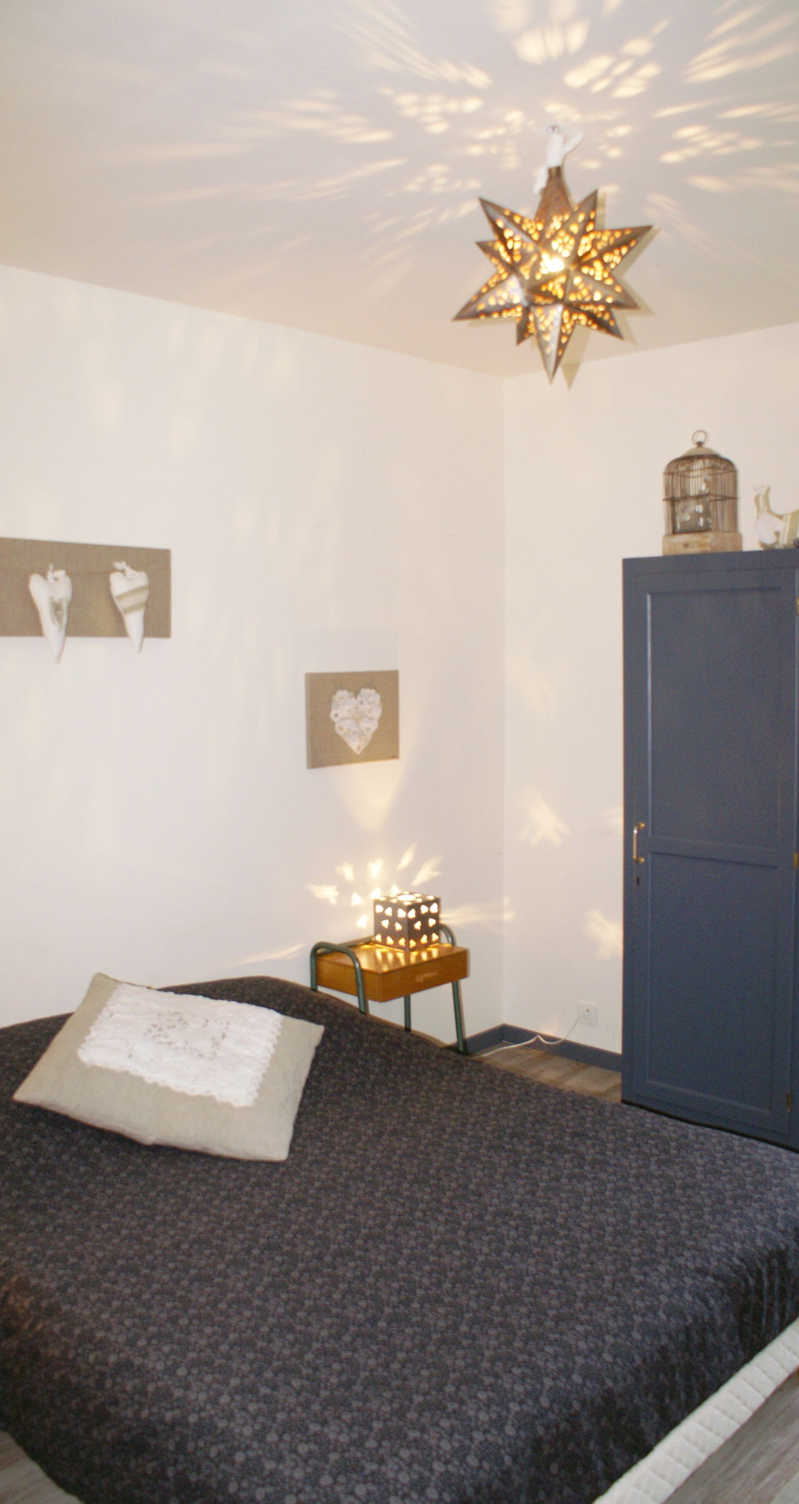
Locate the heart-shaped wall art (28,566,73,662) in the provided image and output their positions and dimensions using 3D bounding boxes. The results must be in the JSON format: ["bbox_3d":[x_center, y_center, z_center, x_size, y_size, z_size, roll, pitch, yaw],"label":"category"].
[{"bbox_3d":[-0.883,-0.349,2.860,0.042,0.243,0.117,4,8,43],"label":"heart-shaped wall art"}]

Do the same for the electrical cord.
[{"bbox_3d":[0.476,1.061,4.189,0.335,0.180,0.190,4,8,43],"label":"electrical cord"}]

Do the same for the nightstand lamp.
[{"bbox_3d":[0.022,0.559,3.744,0.147,0.147,0.147,4,8,43],"label":"nightstand lamp"}]

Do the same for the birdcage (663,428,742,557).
[{"bbox_3d":[0.881,-0.743,3.283,0.170,0.380,0.170,4,8,43],"label":"birdcage"}]

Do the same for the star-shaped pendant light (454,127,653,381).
[{"bbox_3d":[0.288,-0.925,2.105,0.370,0.460,0.370,-1,6,0],"label":"star-shaped pendant light"}]

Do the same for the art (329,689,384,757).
[{"bbox_3d":[-0.141,-0.101,3.688,0.018,0.222,0.237,4,8,43],"label":"art"}]

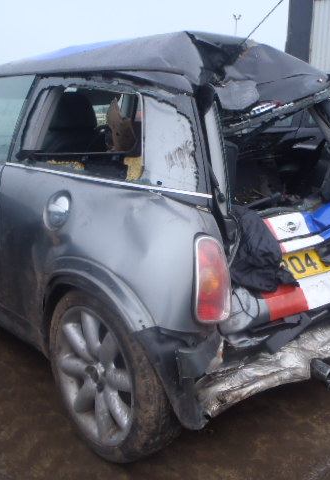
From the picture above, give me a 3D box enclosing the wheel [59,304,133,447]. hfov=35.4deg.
[{"bbox_3d":[-0.175,0.421,1.682,0.180,0.455,0.455,-11,18,-38],"label":"wheel"}]

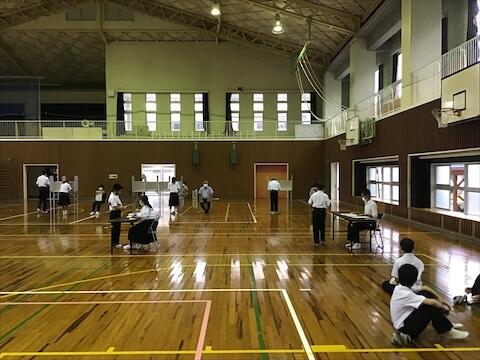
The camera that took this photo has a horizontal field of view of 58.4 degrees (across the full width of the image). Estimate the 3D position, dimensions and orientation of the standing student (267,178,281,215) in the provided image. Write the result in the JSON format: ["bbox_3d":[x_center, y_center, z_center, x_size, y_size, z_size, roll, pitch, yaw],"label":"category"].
[{"bbox_3d":[1.431,0.636,18.100,0.520,1.460,0.420,0,1,3],"label":"standing student"}]

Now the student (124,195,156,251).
[{"bbox_3d":[-2.163,0.916,9.334,0.720,1.160,0.500,0,1,7],"label":"student"}]

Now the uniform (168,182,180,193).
[{"bbox_3d":[-2.572,0.294,16.878,0.460,0.420,0.270,0,1,3],"label":"uniform"}]

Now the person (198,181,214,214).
[{"bbox_3d":[-1.403,0.733,18.000,0.600,1.320,0.700,0,1,0],"label":"person"}]

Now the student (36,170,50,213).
[{"bbox_3d":[-8.410,0.514,18.400,0.560,1.760,0.400,0,1,18],"label":"student"}]

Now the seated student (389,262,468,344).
[{"bbox_3d":[1.960,1.217,4.463,0.800,0.740,0.480,0,1,-15],"label":"seated student"}]

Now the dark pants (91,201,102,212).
[{"bbox_3d":[-5.648,1.057,16.957,0.380,0.480,0.480,0,1,23],"label":"dark pants"}]

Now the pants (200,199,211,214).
[{"bbox_3d":[-1.381,1.083,17.365,0.450,0.560,0.550,0,1,0],"label":"pants"}]

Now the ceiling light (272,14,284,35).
[{"bbox_3d":[1.826,-7.415,20.500,0.550,0.930,0.550,0,1,-1],"label":"ceiling light"}]

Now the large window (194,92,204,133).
[{"bbox_3d":[-2.553,-4.286,27.300,0.640,2.500,0.150,0,1,-1],"label":"large window"}]

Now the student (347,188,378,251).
[{"bbox_3d":[2.698,0.848,9.455,0.720,1.290,0.480,0,1,-5],"label":"student"}]

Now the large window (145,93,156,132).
[{"bbox_3d":[-5.645,-4.286,27.300,0.720,2.500,0.150,0,1,-1],"label":"large window"}]

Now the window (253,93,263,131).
[{"bbox_3d":[1.205,-4.396,28.000,0.650,2.480,0.120,0,1,-1],"label":"window"}]

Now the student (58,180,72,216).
[{"bbox_3d":[-6.932,0.678,17.064,0.500,1.330,0.400,0,1,9],"label":"student"}]

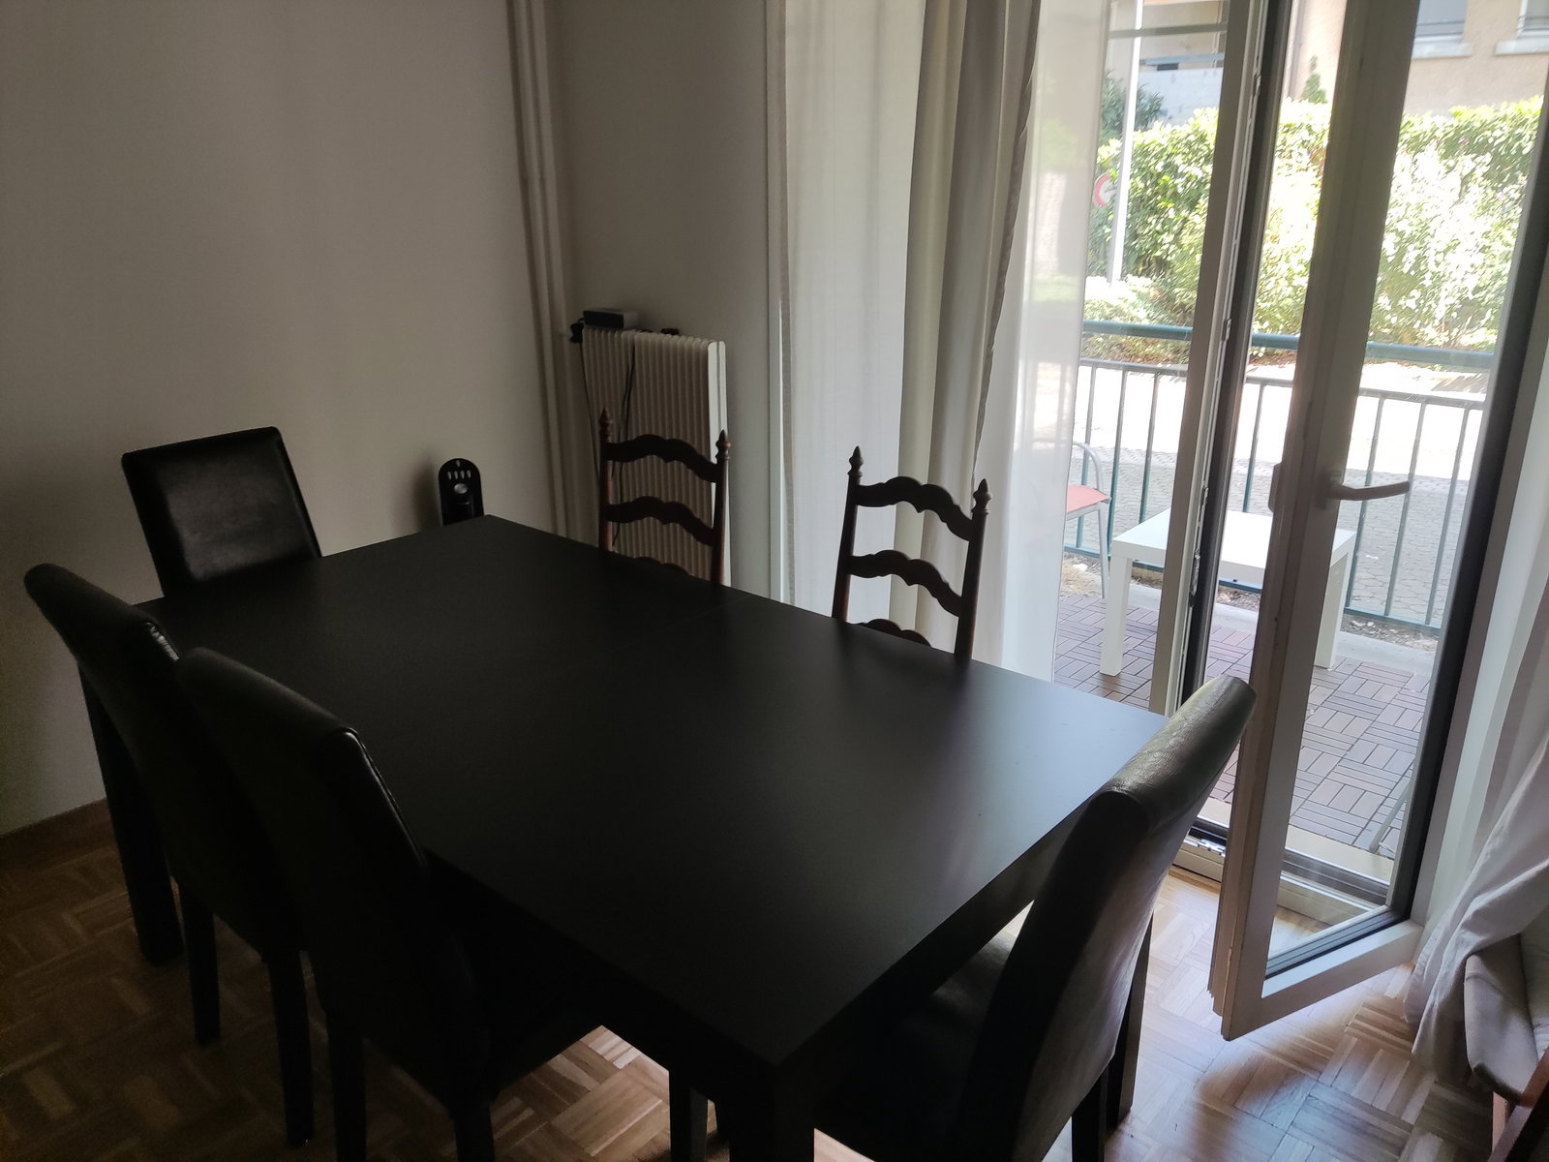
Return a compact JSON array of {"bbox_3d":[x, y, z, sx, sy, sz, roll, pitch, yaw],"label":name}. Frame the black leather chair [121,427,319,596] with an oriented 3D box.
[{"bbox_3d":[-1.115,0.178,2.615,0.600,0.960,0.430,15,24,37],"label":"black leather chair"}]

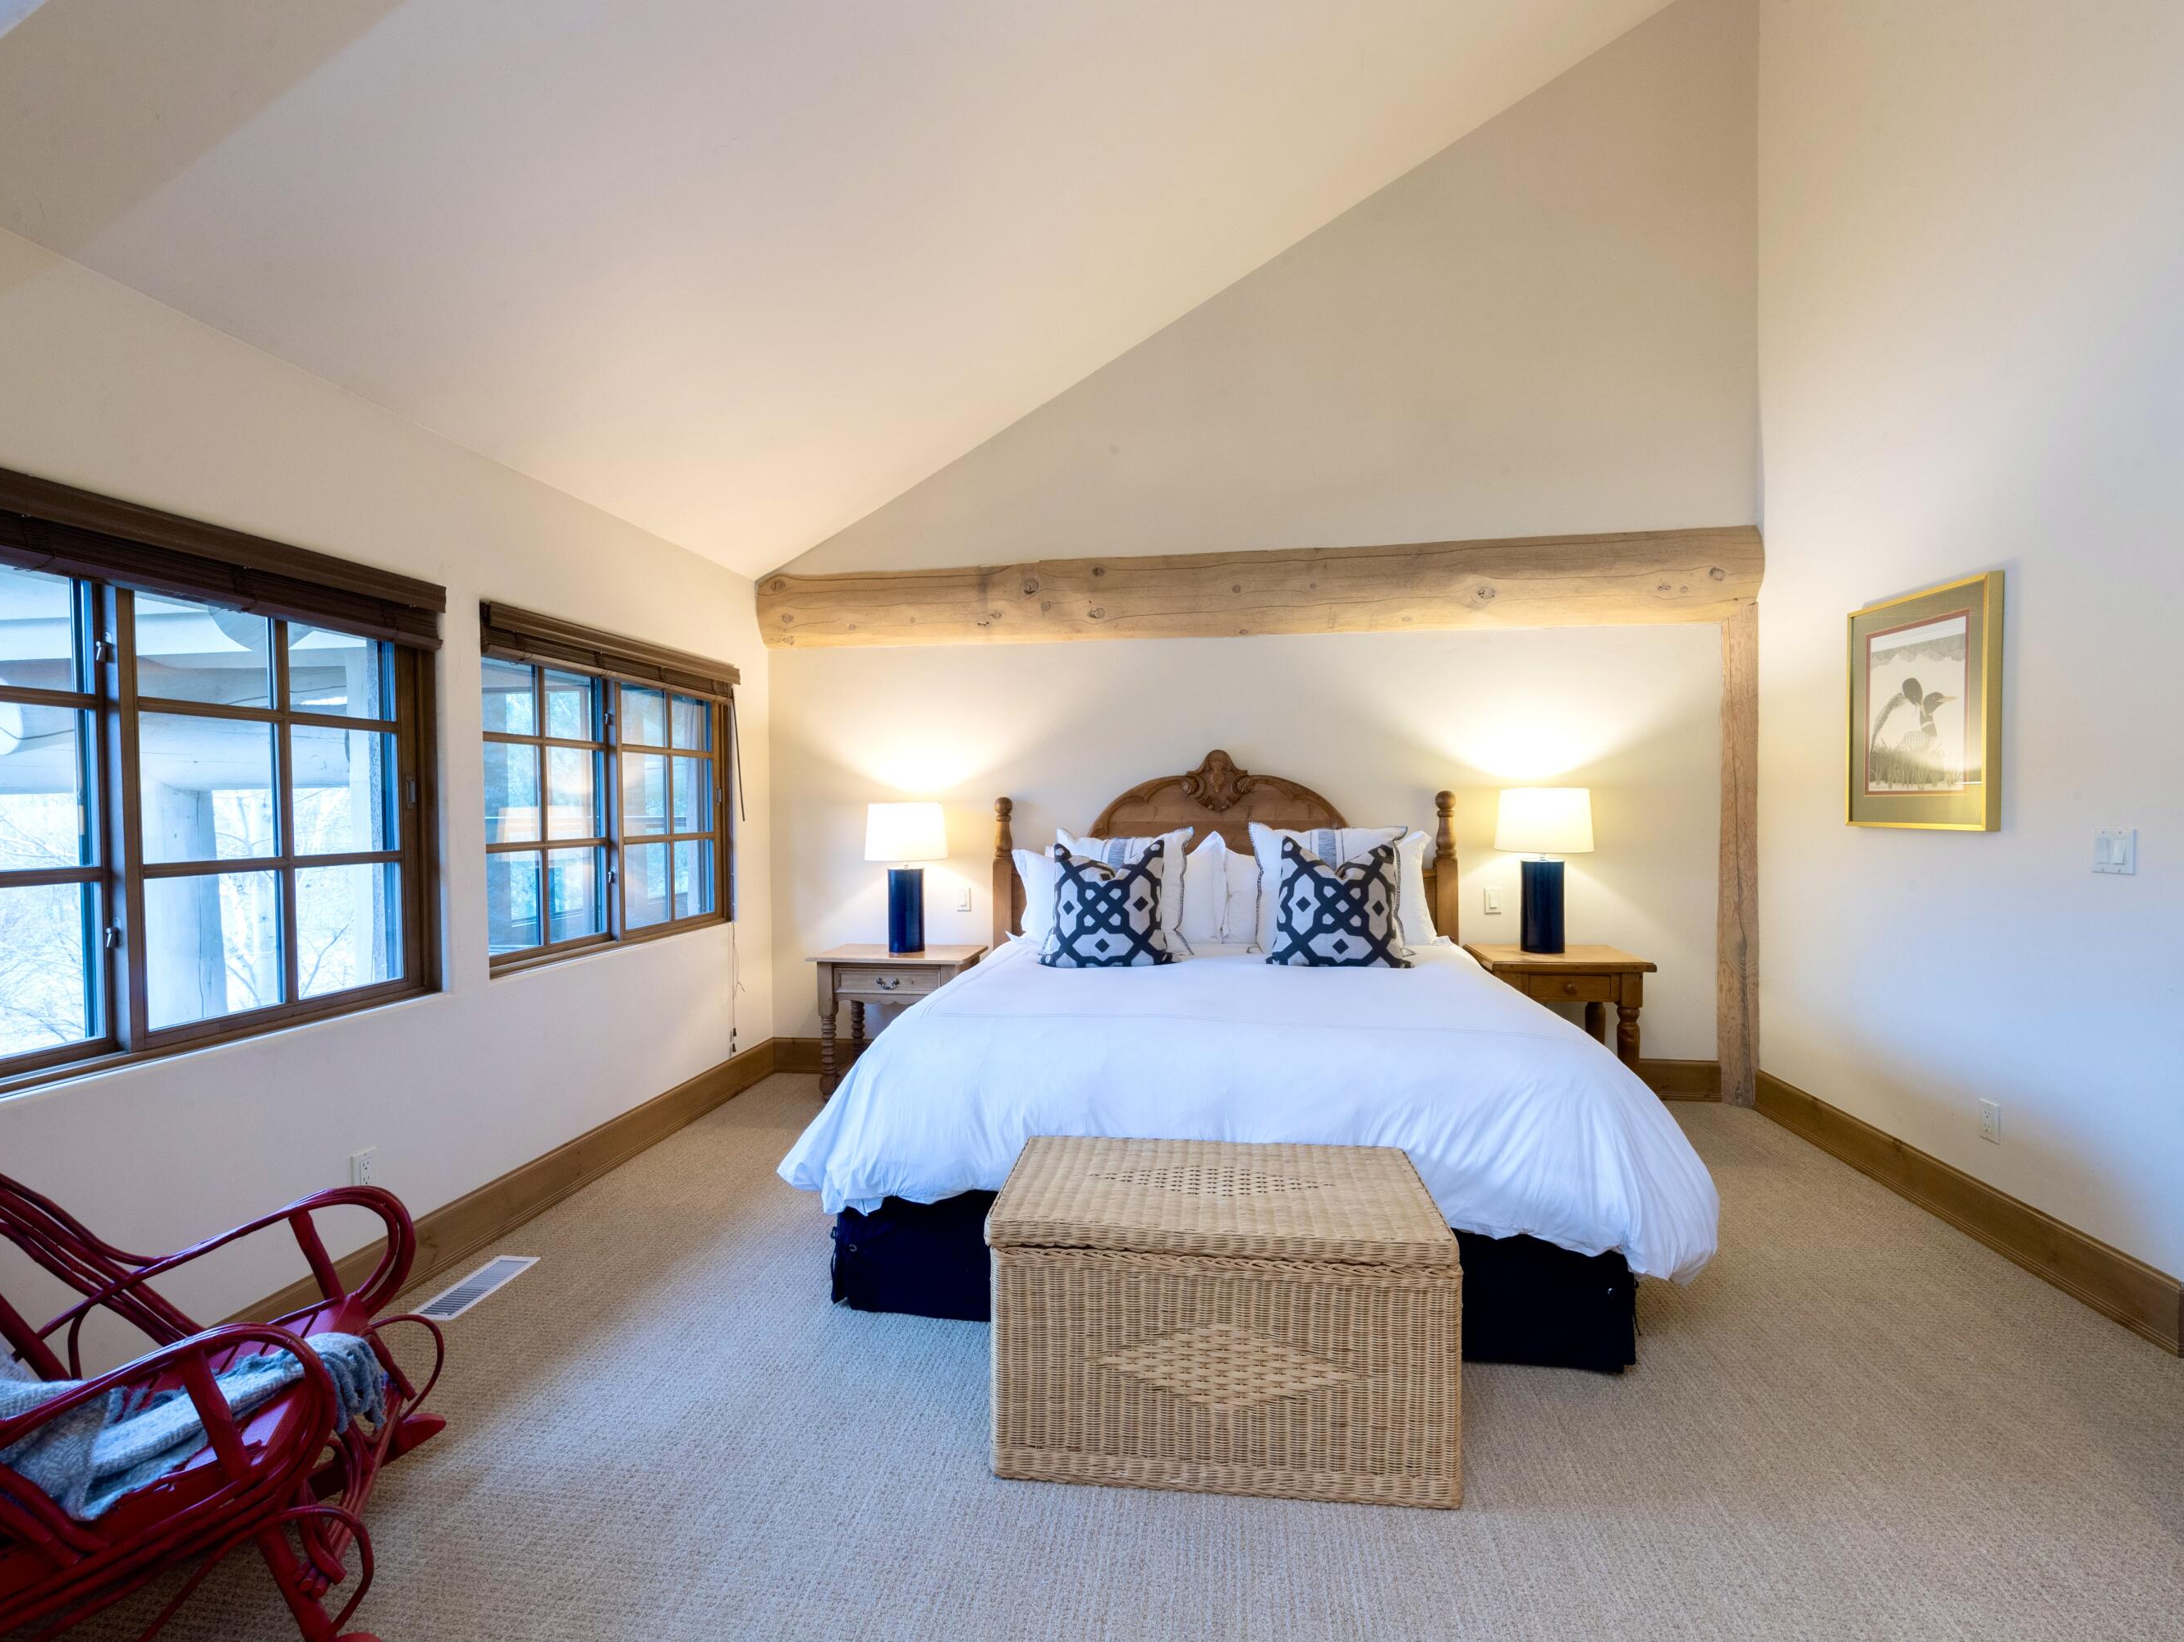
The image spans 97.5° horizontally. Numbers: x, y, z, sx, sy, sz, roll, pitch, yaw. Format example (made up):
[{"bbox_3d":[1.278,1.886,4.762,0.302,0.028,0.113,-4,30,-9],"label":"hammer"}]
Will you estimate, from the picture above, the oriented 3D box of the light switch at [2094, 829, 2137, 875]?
[{"bbox_3d":[2.617,0.079,2.450,0.012,0.116,0.116,0,1,8],"label":"light switch"}]

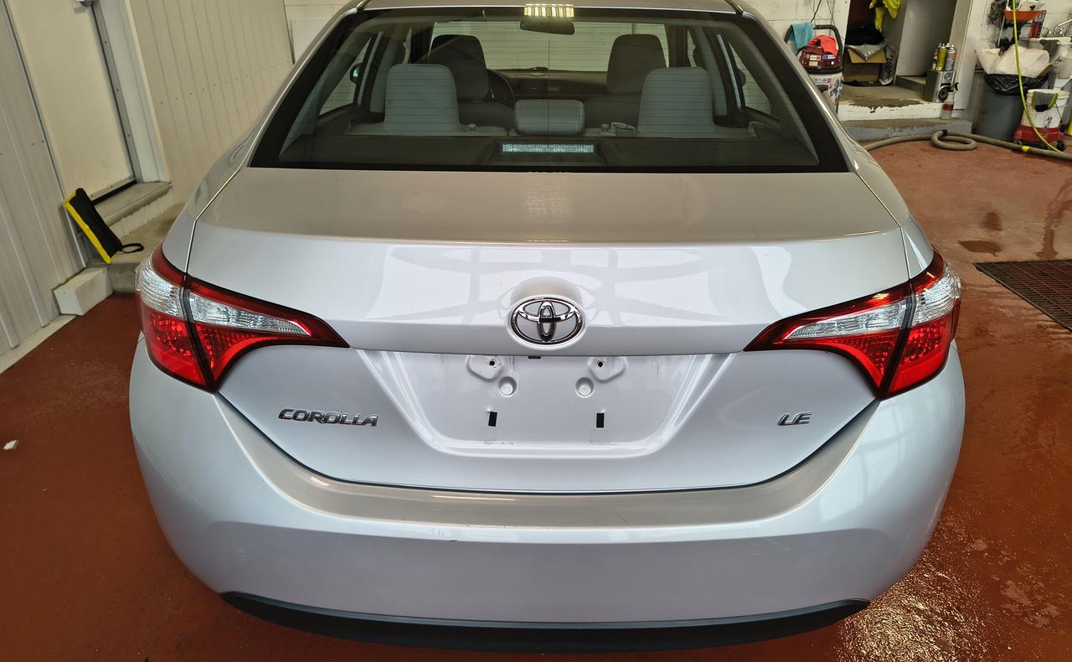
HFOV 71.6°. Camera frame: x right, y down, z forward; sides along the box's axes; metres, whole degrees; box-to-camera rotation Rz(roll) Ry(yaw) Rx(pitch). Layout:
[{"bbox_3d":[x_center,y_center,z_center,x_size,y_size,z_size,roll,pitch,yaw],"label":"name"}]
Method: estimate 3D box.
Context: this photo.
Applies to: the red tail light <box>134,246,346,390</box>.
[{"bbox_3d":[-0.552,-0.016,1.339,0.595,0.200,0.180,13,28,25],"label":"red tail light"}]

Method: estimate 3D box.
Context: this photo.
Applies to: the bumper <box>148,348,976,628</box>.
[{"bbox_3d":[0.019,0.260,1.512,1.720,0.480,0.500,0,25,1],"label":"bumper"}]

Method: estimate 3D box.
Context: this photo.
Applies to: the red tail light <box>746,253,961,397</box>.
[{"bbox_3d":[0.591,-0.007,1.327,0.595,0.200,0.180,-12,28,-24],"label":"red tail light"}]

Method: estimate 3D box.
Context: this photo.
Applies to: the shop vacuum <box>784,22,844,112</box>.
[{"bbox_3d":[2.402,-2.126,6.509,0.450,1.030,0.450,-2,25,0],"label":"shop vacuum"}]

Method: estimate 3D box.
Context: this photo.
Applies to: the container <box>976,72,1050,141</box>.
[{"bbox_3d":[4.267,-2.030,6.682,0.490,0.570,0.490,-1,25,0],"label":"container"}]

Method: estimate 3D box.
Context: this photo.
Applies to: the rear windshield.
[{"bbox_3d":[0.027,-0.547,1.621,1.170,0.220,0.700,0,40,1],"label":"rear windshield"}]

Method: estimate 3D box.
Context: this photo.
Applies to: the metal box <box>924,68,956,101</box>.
[{"bbox_3d":[3.793,-2.308,7.005,0.145,0.270,0.245,-1,25,0],"label":"metal box"}]

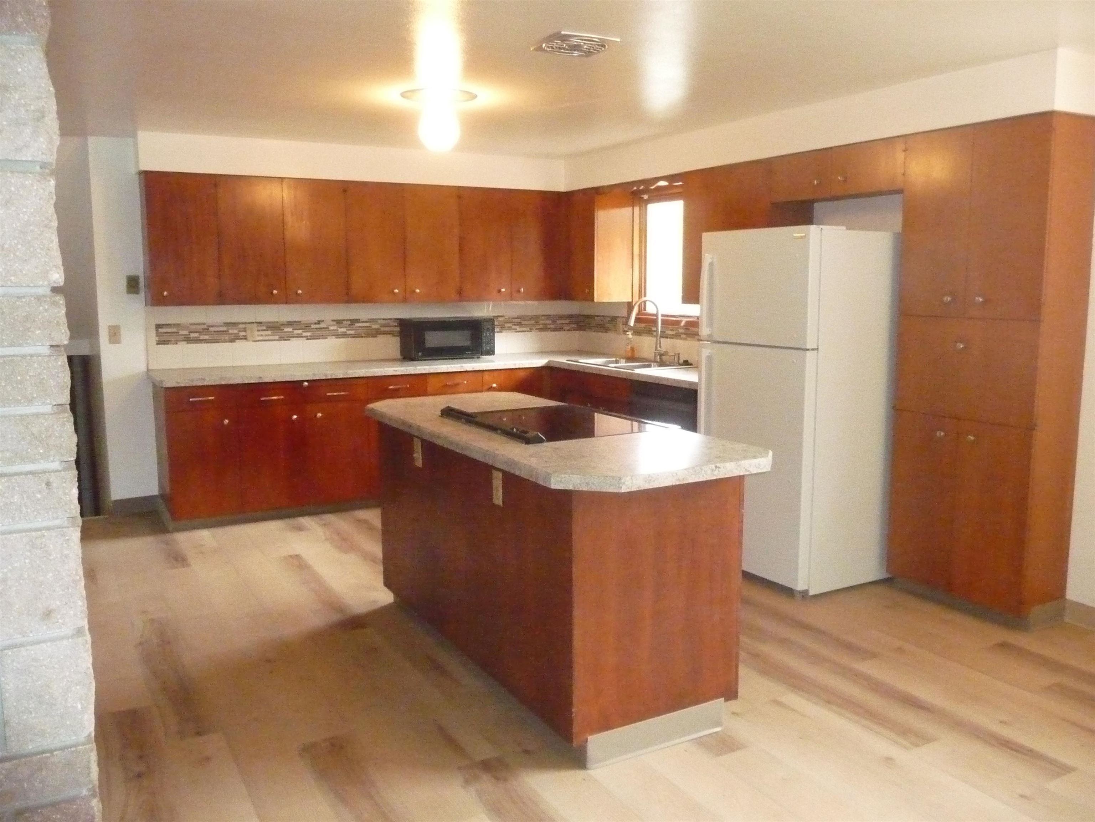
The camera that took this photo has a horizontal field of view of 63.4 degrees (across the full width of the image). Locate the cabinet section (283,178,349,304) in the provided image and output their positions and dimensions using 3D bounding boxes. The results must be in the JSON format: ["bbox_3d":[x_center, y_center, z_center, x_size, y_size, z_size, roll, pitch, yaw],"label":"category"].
[{"bbox_3d":[-1.521,-1.072,5.658,0.387,0.762,0.307,-5,10,-29],"label":"cabinet section"}]

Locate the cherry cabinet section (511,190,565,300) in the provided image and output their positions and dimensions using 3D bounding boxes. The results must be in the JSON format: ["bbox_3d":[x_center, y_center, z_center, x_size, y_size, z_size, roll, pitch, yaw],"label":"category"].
[{"bbox_3d":[-0.141,-1.188,6.436,0.430,0.762,0.307,-5,10,-29],"label":"cherry cabinet section"}]

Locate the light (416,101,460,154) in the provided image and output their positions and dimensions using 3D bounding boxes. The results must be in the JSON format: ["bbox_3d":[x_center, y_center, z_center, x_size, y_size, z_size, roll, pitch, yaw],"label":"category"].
[{"bbox_3d":[-0.501,-1.322,4.103,0.200,0.240,0.200,0,8,0],"label":"light"}]

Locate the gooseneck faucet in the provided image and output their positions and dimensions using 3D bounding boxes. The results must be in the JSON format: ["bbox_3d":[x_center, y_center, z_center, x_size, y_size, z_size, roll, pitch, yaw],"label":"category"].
[{"bbox_3d":[0.689,-0.535,5.889,0.280,0.435,0.140,-5,9,-30],"label":"gooseneck faucet"}]

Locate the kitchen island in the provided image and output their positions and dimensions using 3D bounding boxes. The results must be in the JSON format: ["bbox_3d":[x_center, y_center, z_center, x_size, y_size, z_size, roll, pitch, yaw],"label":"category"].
[{"bbox_3d":[-0.047,0.505,3.381,0.792,0.942,1.899,-5,9,-29],"label":"kitchen island"}]

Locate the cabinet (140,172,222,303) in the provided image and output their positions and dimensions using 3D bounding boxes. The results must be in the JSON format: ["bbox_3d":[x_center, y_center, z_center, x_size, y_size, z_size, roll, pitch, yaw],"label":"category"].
[{"bbox_3d":[-2.203,-1.010,5.309,0.384,0.756,0.335,-5,9,-30],"label":"cabinet"}]

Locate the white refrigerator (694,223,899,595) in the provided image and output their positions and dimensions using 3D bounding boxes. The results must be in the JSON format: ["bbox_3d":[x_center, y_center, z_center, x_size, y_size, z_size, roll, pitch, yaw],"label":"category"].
[{"bbox_3d":[1.272,-0.038,4.480,0.745,1.698,0.706,-5,9,-32],"label":"white refrigerator"}]

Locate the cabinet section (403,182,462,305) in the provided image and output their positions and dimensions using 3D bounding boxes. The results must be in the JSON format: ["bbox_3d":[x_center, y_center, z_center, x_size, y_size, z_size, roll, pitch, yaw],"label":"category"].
[{"bbox_3d":[-0.842,-1.129,6.041,0.390,0.762,0.307,-5,10,-29],"label":"cabinet section"}]

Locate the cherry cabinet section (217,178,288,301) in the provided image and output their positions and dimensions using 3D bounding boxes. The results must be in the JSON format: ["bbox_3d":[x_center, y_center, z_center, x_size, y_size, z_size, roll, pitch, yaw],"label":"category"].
[{"bbox_3d":[-1.857,-1.044,5.469,0.387,0.762,0.307,-5,10,-29],"label":"cherry cabinet section"}]

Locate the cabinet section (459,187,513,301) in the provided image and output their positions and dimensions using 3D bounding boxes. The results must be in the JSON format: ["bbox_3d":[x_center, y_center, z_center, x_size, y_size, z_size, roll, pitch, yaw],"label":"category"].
[{"bbox_3d":[-0.500,-1.158,6.234,0.396,0.762,0.307,-5,10,-29],"label":"cabinet section"}]

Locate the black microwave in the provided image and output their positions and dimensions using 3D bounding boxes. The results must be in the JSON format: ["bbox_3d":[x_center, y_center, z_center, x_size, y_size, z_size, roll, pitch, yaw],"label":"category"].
[{"bbox_3d":[-0.708,-0.502,6.293,0.590,0.270,0.325,-4,9,-24],"label":"black microwave"}]

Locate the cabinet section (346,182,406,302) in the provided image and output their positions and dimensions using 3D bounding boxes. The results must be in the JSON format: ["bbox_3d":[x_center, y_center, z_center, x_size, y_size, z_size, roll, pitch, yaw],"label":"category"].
[{"bbox_3d":[-1.182,-1.101,5.849,0.393,0.762,0.307,-5,10,-29],"label":"cabinet section"}]

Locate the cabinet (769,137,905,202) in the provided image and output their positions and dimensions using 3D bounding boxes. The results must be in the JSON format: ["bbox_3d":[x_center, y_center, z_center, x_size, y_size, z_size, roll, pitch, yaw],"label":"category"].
[{"bbox_3d":[1.530,-1.167,4.396,0.330,0.228,0.833,-5,9,-30],"label":"cabinet"}]

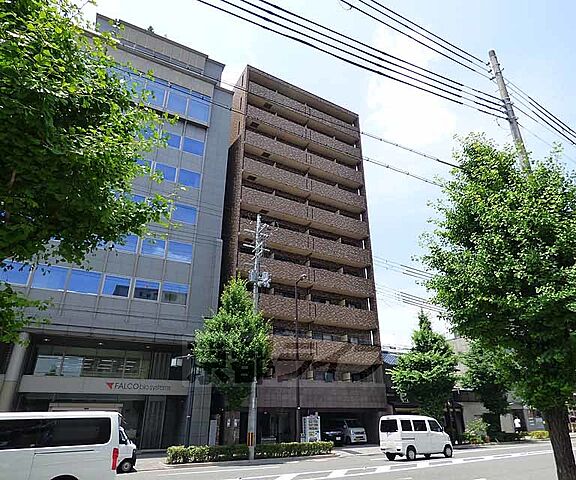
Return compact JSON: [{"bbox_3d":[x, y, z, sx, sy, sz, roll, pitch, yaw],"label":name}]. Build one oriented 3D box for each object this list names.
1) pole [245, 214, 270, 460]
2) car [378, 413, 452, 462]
[{"bbox_3d":[-1.664,4.359,18.966,1.600,13.100,1.200,13,-28,-25],"label":"pole"},{"bbox_3d":[6.469,9.856,17.347,3.395,1.880,1.475,11,-27,-22],"label":"car"}]

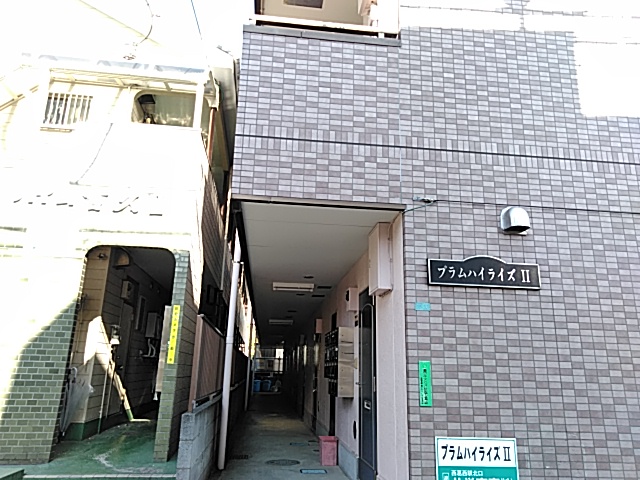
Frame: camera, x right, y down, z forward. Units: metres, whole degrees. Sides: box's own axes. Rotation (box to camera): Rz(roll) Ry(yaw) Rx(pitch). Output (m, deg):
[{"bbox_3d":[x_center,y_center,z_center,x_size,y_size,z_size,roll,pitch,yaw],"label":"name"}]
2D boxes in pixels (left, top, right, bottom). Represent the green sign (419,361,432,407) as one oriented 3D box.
[{"bbox_3d":[0.773,1.051,3.648,0.088,0.318,0.012,3,-16,-6],"label":"green sign"}]

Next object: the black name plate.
[{"bbox_3d":[1.298,0.247,3.927,0.905,0.252,0.040,3,-16,-6],"label":"black name plate"}]

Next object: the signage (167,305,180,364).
[{"bbox_3d":[-1.761,1.134,6.004,0.081,0.690,0.015,3,-16,-6],"label":"signage"}]

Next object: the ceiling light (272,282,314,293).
[{"bbox_3d":[-0.395,0.715,7.545,0.620,0.105,0.100,3,-16,-6],"label":"ceiling light"}]

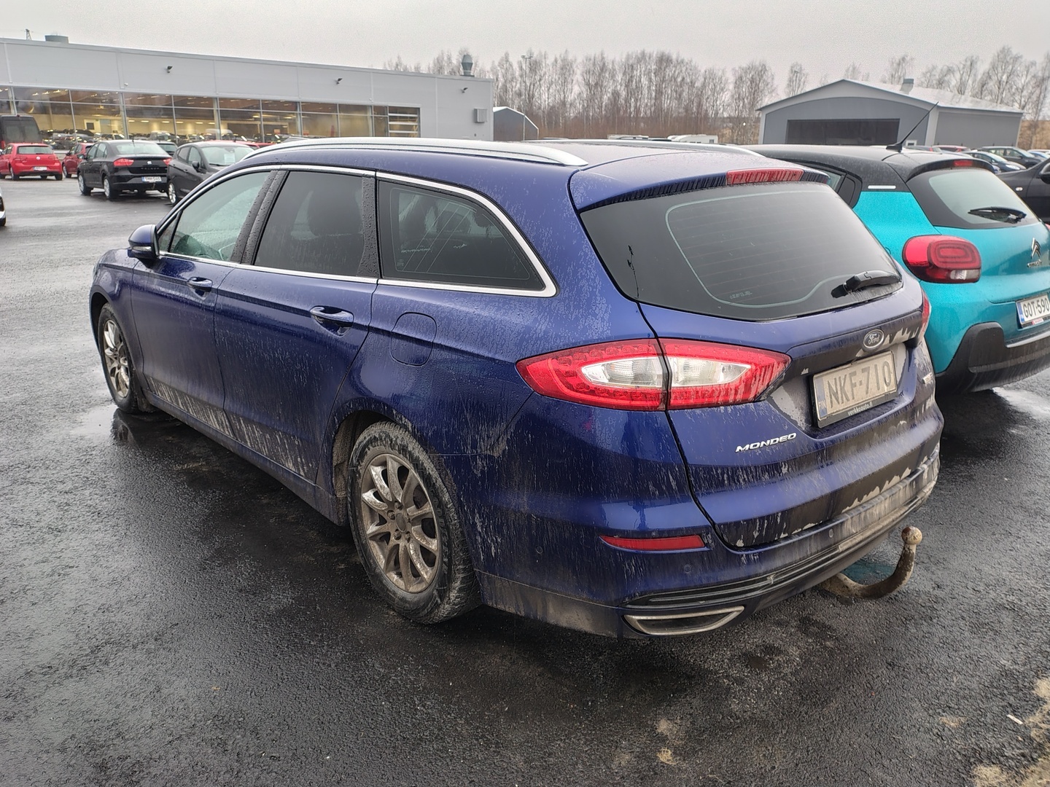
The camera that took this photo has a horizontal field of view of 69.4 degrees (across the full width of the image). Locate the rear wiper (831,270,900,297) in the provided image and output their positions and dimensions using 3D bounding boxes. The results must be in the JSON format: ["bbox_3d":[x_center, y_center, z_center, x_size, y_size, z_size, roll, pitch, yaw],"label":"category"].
[{"bbox_3d":[1.002,-0.313,2.233,0.410,0.055,0.060,-15,23,-39],"label":"rear wiper"}]

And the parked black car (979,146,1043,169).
[{"bbox_3d":[34.028,-16.426,53.000,1.800,1.520,4.400,-13,22,-35],"label":"parked black car"}]

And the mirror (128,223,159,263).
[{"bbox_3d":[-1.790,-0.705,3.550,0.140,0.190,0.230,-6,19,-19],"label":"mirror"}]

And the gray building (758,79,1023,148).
[{"bbox_3d":[31.400,-22.900,65.000,18.500,6.600,14.600,-15,23,-40],"label":"gray building"}]

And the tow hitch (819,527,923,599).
[{"bbox_3d":[1.009,0.487,2.275,0.060,0.270,0.300,-16,24,-41],"label":"tow hitch"}]

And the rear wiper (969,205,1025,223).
[{"bbox_3d":[2.382,-0.905,3.830,0.380,0.090,0.080,-16,-2,-25],"label":"rear wiper"}]

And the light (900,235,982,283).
[{"bbox_3d":[1.958,-0.648,3.546,0.290,0.200,0.250,-14,23,-38],"label":"light"}]

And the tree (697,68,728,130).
[{"bbox_3d":[24.773,-37.916,100.000,4.100,10.500,4.100,-15,23,-39],"label":"tree"}]

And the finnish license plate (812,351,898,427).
[{"bbox_3d":[0.946,-0.013,2.170,0.450,0.135,0.020,-16,9,-41],"label":"finnish license plate"}]

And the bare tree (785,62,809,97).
[{"bbox_3d":[42.968,-45.087,120.000,3.765,15.513,3.765,0,18,0],"label":"bare tree"}]

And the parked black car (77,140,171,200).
[{"bbox_3d":[-10.900,-6.100,20.750,1.710,1.460,4.480,-15,23,-40],"label":"parked black car"}]

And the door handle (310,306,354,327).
[{"bbox_3d":[-0.606,-0.245,2.390,0.060,0.050,0.250,-15,23,-39],"label":"door handle"}]

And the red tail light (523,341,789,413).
[{"bbox_3d":[0.314,-0.100,1.785,0.530,0.170,0.380,-15,23,-39],"label":"red tail light"}]

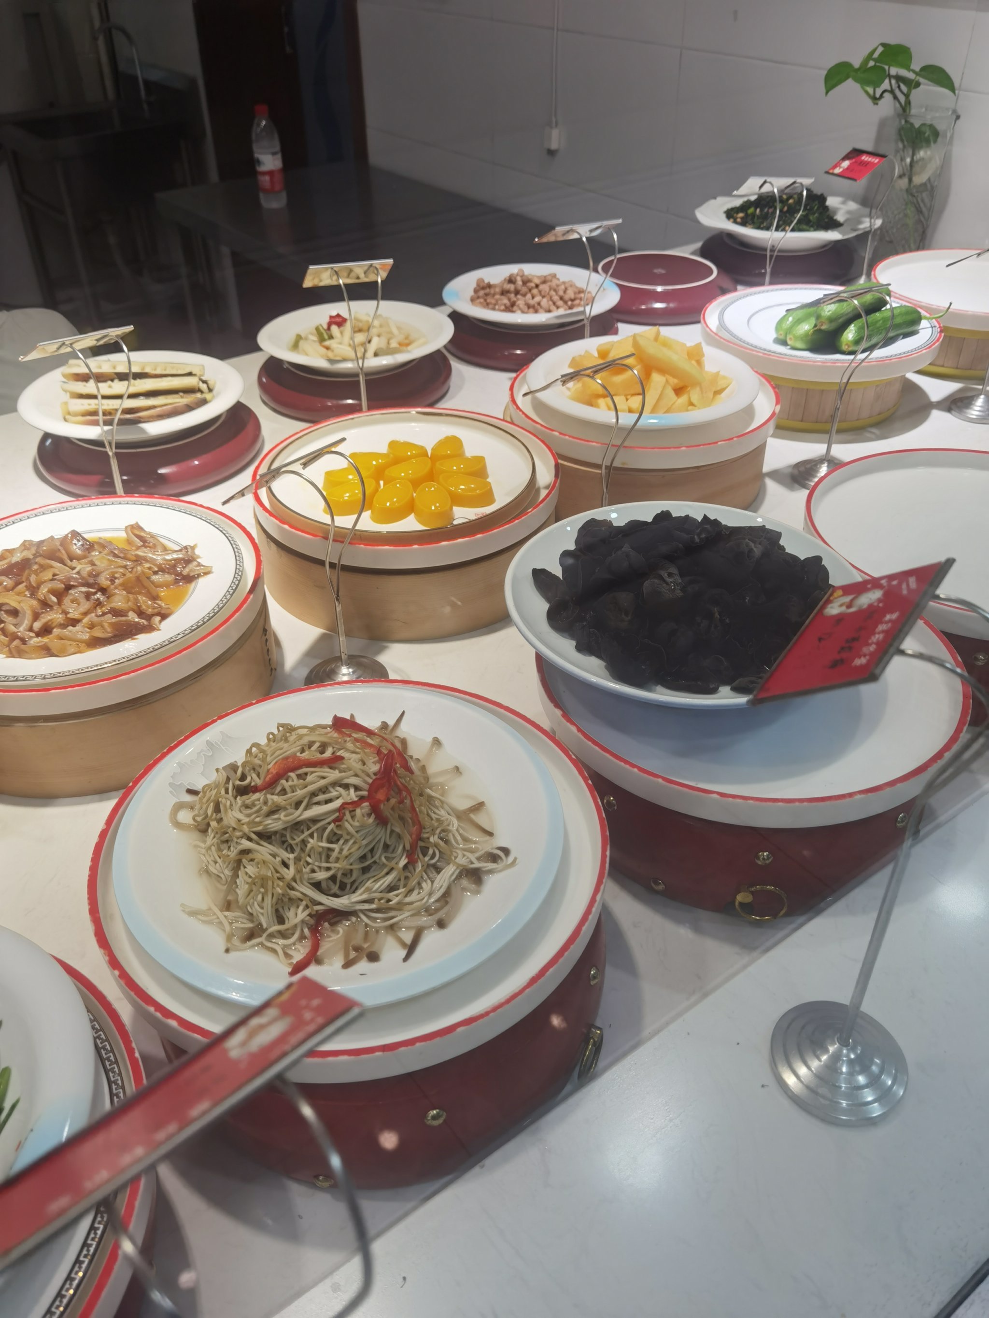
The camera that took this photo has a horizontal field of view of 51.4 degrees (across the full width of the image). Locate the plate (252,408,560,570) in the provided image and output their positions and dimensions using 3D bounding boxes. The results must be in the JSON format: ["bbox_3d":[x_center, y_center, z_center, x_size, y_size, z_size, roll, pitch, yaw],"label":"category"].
[{"bbox_3d":[-0.084,-0.177,1.005,0.294,0.028,0.294,0,37,0],"label":"plate"}]

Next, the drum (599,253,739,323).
[{"bbox_3d":[0.261,-0.604,1.662,0.269,0.051,0.269,0,37,0],"label":"drum"}]

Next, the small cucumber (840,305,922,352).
[{"bbox_3d":[0.519,-0.440,1.374,0.176,0.038,0.038,-25,43,-29],"label":"small cucumber"}]

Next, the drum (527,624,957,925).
[{"bbox_3d":[0.190,0.046,0.816,0.320,0.124,0.320,-1,37,0],"label":"drum"}]

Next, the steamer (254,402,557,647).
[{"bbox_3d":[-0.091,-0.155,1.111,0.318,0.110,0.318,-1,37,0],"label":"steamer"}]

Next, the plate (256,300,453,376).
[{"bbox_3d":[-0.198,-0.463,1.499,0.281,0.034,0.281,-1,37,0],"label":"plate"}]

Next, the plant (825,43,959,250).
[{"bbox_3d":[0.621,-0.757,1.655,0.215,0.400,0.170,-1,37,0],"label":"plant"}]

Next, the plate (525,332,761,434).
[{"bbox_3d":[0.161,-0.289,1.122,0.249,0.035,0.249,0,37,0],"label":"plate"}]

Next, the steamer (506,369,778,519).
[{"bbox_3d":[0.164,-0.254,1.162,0.294,0.102,0.294,0,37,0],"label":"steamer"}]

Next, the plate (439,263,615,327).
[{"bbox_3d":[0.058,-0.570,1.637,0.288,0.034,0.288,-1,37,0],"label":"plate"}]

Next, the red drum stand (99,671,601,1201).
[{"bbox_3d":[-0.081,0.148,0.638,0.294,0.116,0.294,0,37,0],"label":"red drum stand"}]

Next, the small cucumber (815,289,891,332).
[{"bbox_3d":[0.491,-0.478,1.397,0.174,0.037,0.037,-28,44,-31],"label":"small cucumber"}]

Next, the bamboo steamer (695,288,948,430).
[{"bbox_3d":[0.413,-0.388,1.330,0.294,0.098,0.294,0,37,0],"label":"bamboo steamer"}]

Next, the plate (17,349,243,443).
[{"bbox_3d":[-0.405,-0.287,1.165,0.249,0.035,0.249,0,37,0],"label":"plate"}]

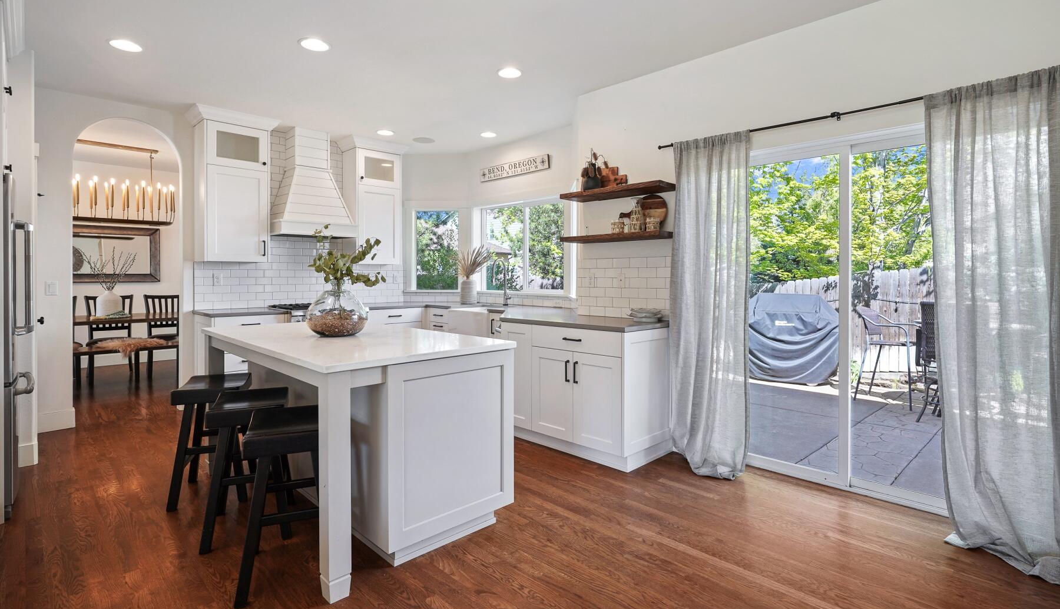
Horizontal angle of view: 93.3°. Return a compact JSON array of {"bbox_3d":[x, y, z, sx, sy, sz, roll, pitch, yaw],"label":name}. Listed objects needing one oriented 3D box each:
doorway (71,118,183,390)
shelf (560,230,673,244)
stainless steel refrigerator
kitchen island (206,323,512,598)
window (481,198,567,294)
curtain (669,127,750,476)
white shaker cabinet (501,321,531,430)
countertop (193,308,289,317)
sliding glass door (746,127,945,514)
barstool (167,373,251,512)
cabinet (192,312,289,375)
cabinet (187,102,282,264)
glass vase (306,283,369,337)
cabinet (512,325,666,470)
[{"bbox_3d":[-3.510,-0.302,4.400,0.140,2.580,0.750,3,4,44],"label":"doorway"},{"bbox_3d":[0.643,-0.497,3.791,0.240,0.048,0.895,-3,4,-44],"label":"shelf"},{"bbox_3d":[-3.199,0.205,2.644,0.760,1.780,0.910,-3,4,-44],"label":"stainless steel refrigerator"},{"bbox_3d":[-1.090,0.625,2.897,0.970,0.914,1.947,-3,4,-44],"label":"kitchen island"},{"bbox_3d":[-0.100,-0.629,5.600,0.100,1.000,1.360,-3,4,-43],"label":"window"},{"bbox_3d":[1.147,-0.009,3.263,0.180,2.140,0.520,-3,4,-44],"label":"curtain"},{"bbox_3d":[0.107,0.536,4.107,0.607,0.800,0.340,-3,4,-44],"label":"white shaker cabinet"},{"bbox_3d":[-2.683,0.072,4.669,0.630,0.032,0.640,3,4,44],"label":"countertop"},{"bbox_3d":[1.800,0.062,2.820,0.120,2.040,1.780,-3,4,-43],"label":"sliding glass door"},{"bbox_3d":[-1.820,0.763,2.890,0.360,0.630,0.450,-1,3,-23],"label":"barstool"},{"bbox_3d":[-2.690,0.528,4.675,0.610,0.885,0.620,3,4,44],"label":"cabinet"},{"bbox_3d":[-2.783,-1.075,4.705,0.420,1.360,0.660,3,4,44],"label":"cabinet"},{"bbox_3d":[-1.076,0.031,2.792,0.345,0.285,0.345,-3,4,-44],"label":"glass vase"},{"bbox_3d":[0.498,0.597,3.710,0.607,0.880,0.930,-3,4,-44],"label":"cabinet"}]

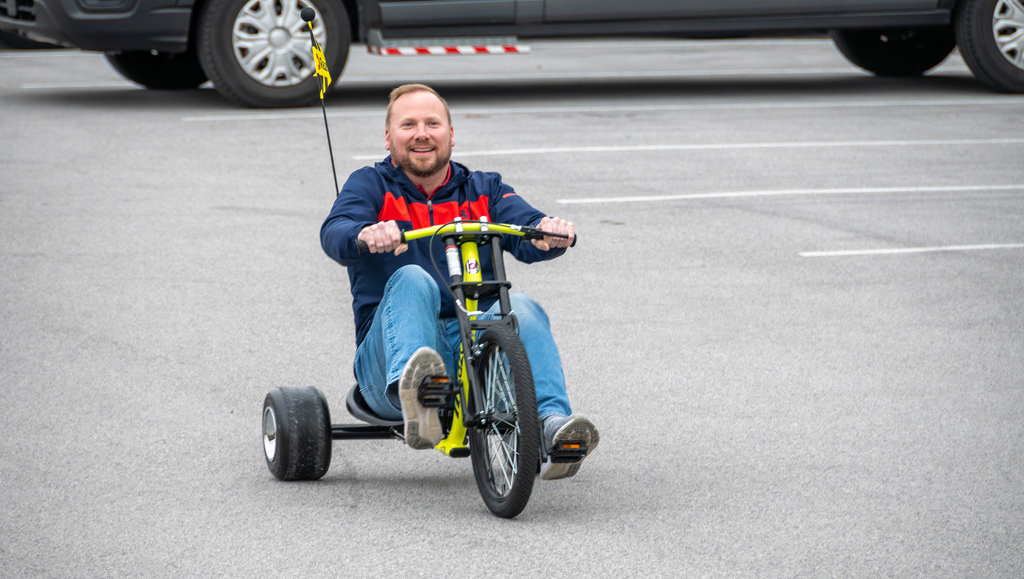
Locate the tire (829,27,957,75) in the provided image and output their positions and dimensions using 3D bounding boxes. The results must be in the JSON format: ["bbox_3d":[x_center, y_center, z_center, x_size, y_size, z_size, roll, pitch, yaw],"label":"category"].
[{"bbox_3d":[1.903,-1.401,42.193,0.700,0.690,0.235,-2,5,-19],"label":"tire"}]

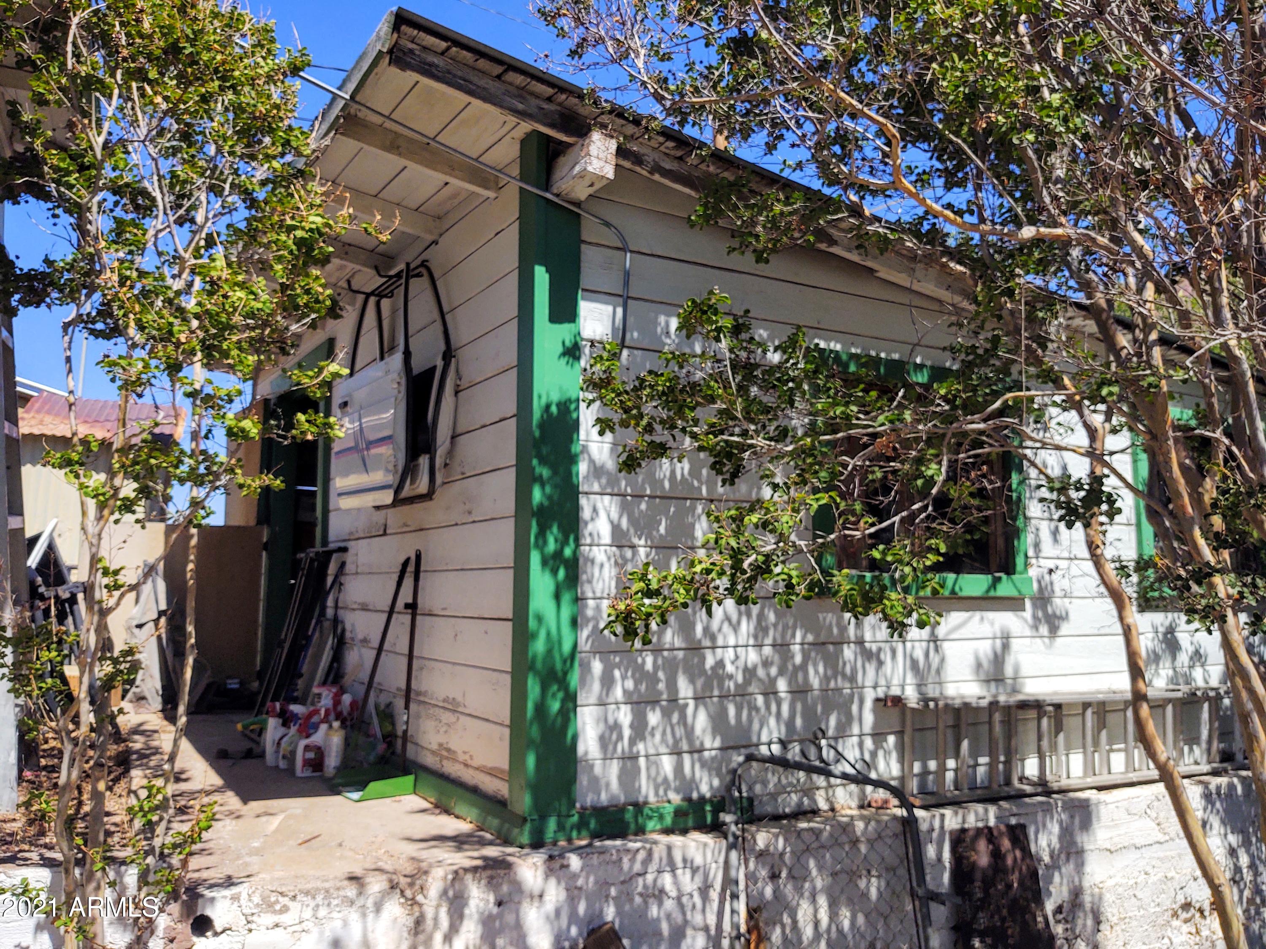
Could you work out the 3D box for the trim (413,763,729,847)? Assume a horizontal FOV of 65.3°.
[{"bbox_3d":[-0.259,1.230,3.832,0.852,0.130,1.090,4,-8,-30],"label":"trim"}]

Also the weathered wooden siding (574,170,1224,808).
[{"bbox_3d":[1.546,0.149,4.461,4.060,2.250,0.120,4,-8,-30],"label":"weathered wooden siding"}]

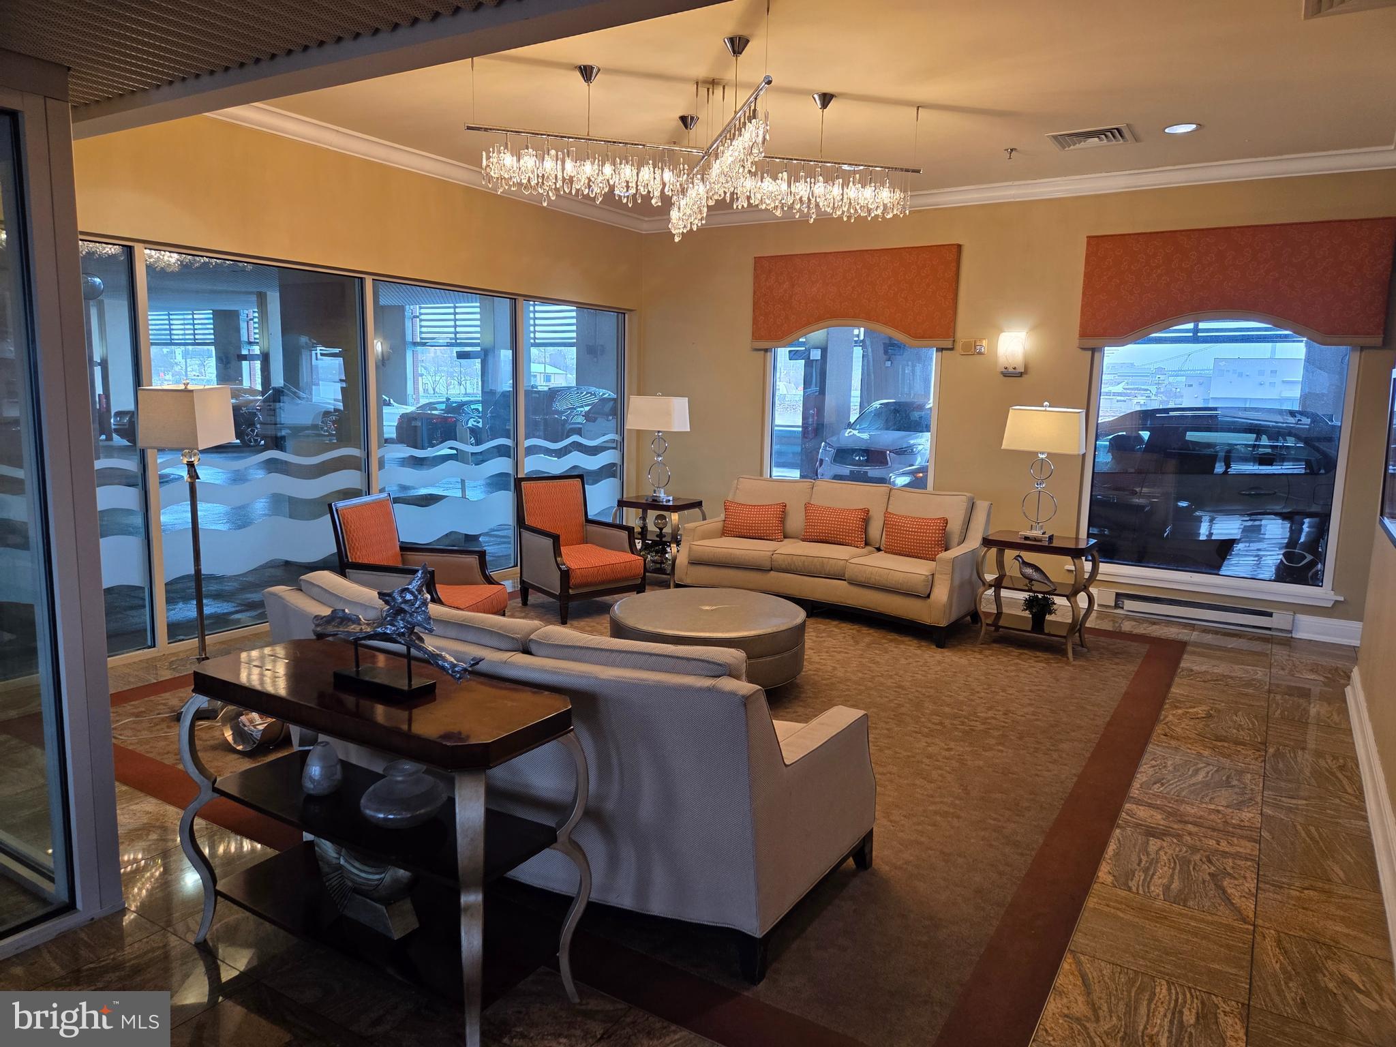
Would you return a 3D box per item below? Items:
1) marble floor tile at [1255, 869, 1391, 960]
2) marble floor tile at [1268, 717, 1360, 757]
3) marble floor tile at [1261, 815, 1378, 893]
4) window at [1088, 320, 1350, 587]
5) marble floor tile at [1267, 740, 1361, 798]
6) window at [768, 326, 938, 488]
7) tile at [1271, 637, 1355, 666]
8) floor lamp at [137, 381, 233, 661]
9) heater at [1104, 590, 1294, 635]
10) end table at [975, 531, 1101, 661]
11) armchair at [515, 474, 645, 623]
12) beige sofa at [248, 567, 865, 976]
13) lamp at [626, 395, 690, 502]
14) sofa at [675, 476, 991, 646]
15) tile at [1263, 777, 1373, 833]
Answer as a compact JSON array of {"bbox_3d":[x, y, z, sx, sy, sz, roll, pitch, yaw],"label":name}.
[{"bbox_3d":[1.987,1.239,2.956,0.358,0.012,0.456,6,9,32],"label":"marble floor tile"},{"bbox_3d":[2.956,1.045,4.488,0.358,0.012,0.456,6,9,32],"label":"marble floor tile"},{"bbox_3d":[2.229,1.191,3.339,0.358,0.012,0.456,6,9,32],"label":"marble floor tile"},{"bbox_3d":[3.548,-0.550,6.414,1.479,1.828,0.080,6,9,32],"label":"window"},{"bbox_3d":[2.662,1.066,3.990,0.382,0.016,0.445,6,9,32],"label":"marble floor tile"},{"bbox_3d":[1.273,-0.836,7.922,1.571,1.912,0.100,6,10,32],"label":"window"},{"bbox_3d":[3.993,0.835,6.019,0.458,0.015,0.458,6,10,32],"label":"tile"},{"bbox_3d":[-2.366,0.128,4.385,0.268,1.583,0.335,1,8,0],"label":"floor lamp"},{"bbox_3d":[3.591,0.641,6.761,1.261,0.181,0.075,6,9,32],"label":"heater"},{"bbox_3d":[2.146,0.442,5.883,0.643,0.680,0.476,6,9,32],"label":"end table"},{"bbox_3d":[-0.872,0.154,6.781,0.688,0.947,0.768,-6,11,-41],"label":"armchair"},{"bbox_3d":[-0.508,0.678,3.290,2.057,0.915,0.988,6,10,30],"label":"beige sofa"},{"bbox_3d":[-0.316,-0.616,7.482,0.434,0.862,0.283,6,10,32],"label":"lamp"},{"bbox_3d":[0.951,0.192,6.795,2.103,0.947,0.947,6,9,32],"label":"sofa"},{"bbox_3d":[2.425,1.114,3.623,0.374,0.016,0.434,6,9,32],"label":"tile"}]

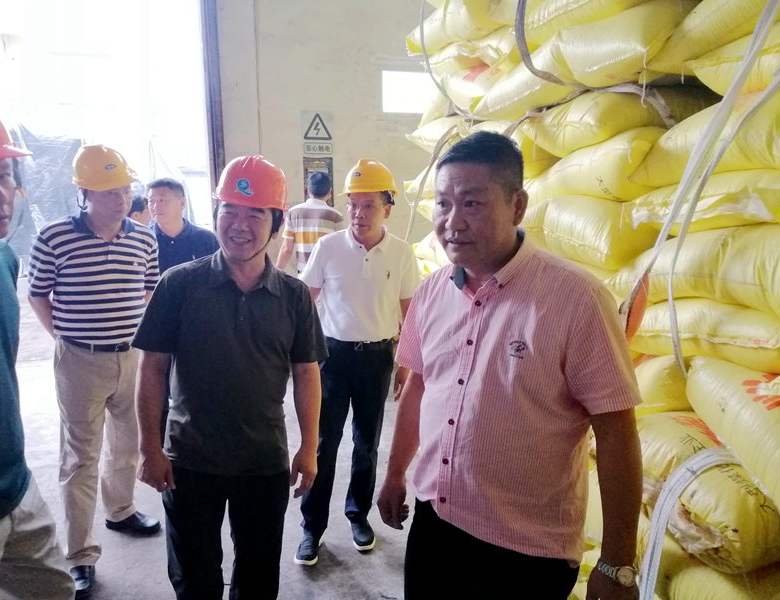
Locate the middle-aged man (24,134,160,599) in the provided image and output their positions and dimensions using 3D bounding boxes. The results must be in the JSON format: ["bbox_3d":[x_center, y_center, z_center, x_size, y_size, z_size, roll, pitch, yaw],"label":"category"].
[{"bbox_3d":[-1.228,0.287,2.549,0.550,1.800,0.440,-8,14,-37],"label":"middle-aged man"}]

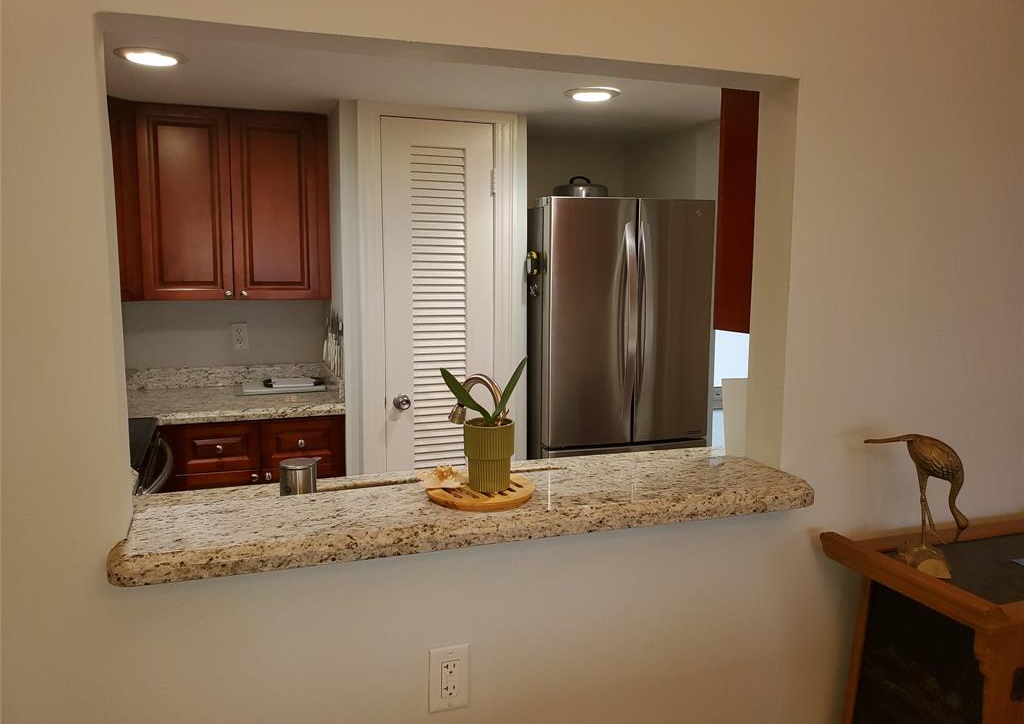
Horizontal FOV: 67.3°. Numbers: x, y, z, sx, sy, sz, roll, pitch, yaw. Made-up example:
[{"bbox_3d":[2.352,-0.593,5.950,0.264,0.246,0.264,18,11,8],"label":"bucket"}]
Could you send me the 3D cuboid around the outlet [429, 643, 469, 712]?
[{"bbox_3d":[-0.106,0.549,1.330,0.071,0.116,0.009,-2,7,-20],"label":"outlet"}]

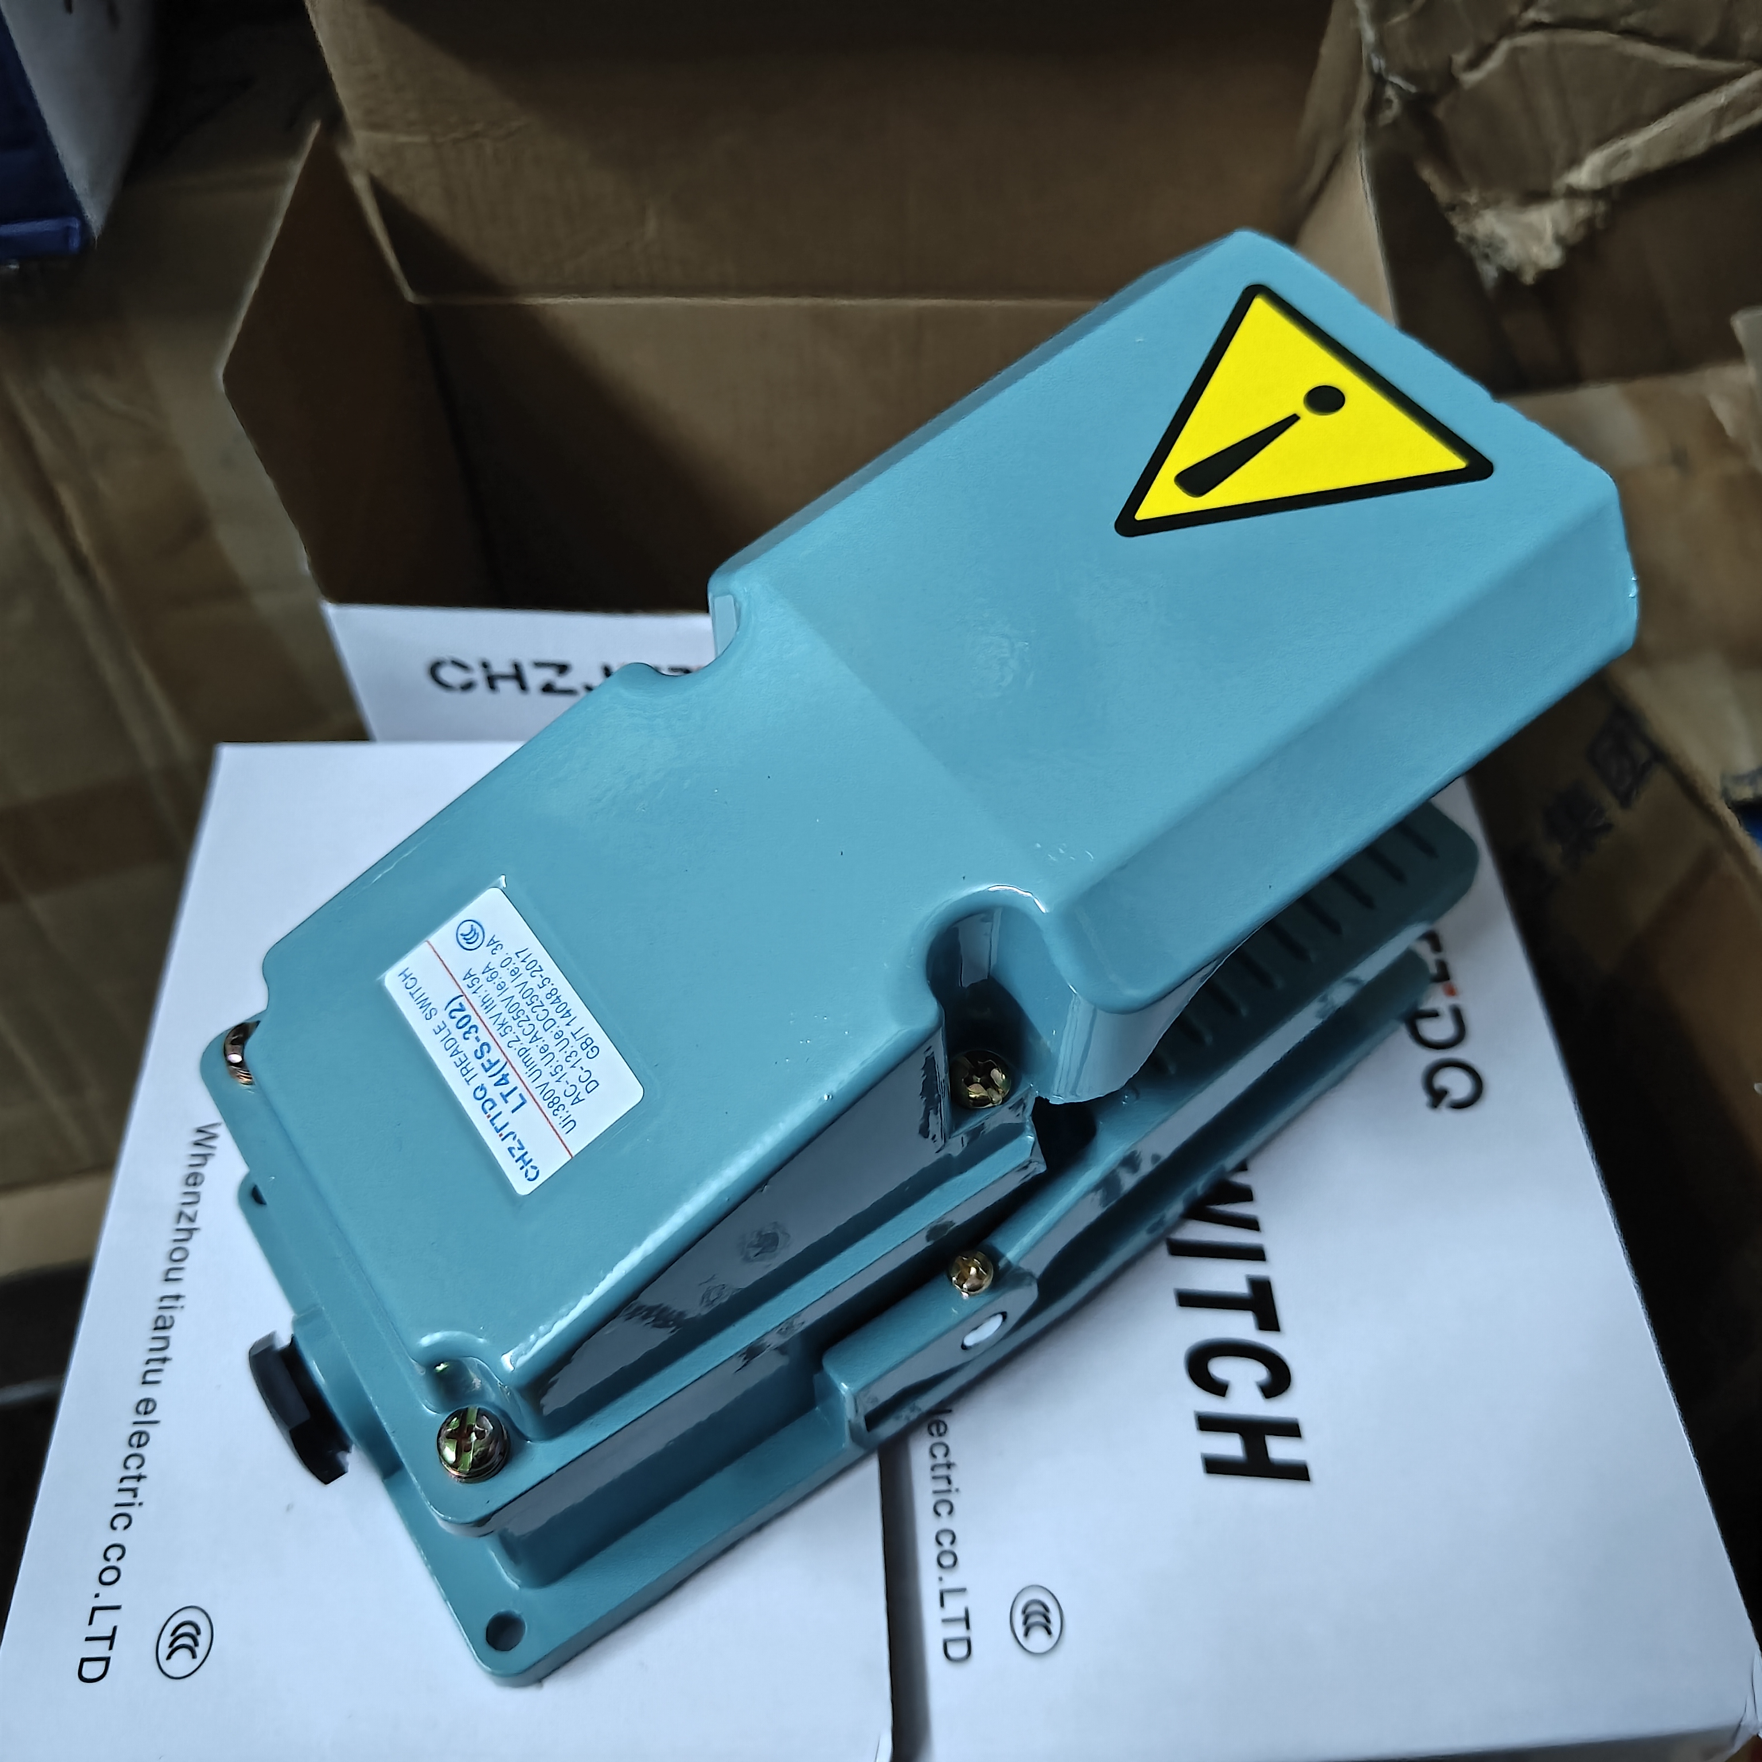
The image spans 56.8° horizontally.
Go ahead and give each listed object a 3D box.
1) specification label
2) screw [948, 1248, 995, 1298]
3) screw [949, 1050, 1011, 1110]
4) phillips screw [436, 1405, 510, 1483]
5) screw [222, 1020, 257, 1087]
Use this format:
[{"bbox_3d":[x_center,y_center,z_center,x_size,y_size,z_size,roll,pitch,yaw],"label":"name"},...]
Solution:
[{"bbox_3d":[-0.052,0.021,0.227,0.021,0.001,0.043,-40,61,-4],"label":"specification label"},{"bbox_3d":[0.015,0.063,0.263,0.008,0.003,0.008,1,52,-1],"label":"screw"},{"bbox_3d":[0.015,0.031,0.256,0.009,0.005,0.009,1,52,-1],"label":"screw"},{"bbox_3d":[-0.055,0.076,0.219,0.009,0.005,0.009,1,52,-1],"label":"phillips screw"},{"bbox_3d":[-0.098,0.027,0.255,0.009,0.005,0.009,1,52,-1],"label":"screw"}]

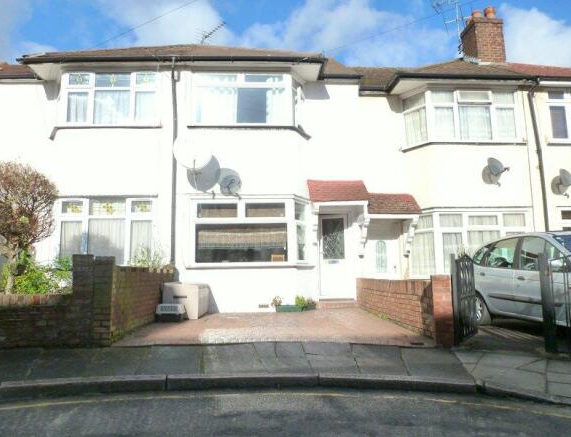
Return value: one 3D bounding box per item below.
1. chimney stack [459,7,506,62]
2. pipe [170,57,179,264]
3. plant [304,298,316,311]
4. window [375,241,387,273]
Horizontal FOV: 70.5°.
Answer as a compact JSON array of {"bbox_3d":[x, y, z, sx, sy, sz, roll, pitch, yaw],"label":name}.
[{"bbox_3d":[5.708,-5.190,11.677,0.855,1.858,0.707,0,-8,-4],"label":"chimney stack"},{"bbox_3d":[-2.419,-0.977,8.753,0.120,5.290,0.130,0,-8,-4],"label":"pipe"},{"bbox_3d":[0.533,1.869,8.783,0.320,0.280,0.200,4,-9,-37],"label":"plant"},{"bbox_3d":[2.295,0.914,9.684,0.305,0.776,0.040,0,-8,-4],"label":"window"}]

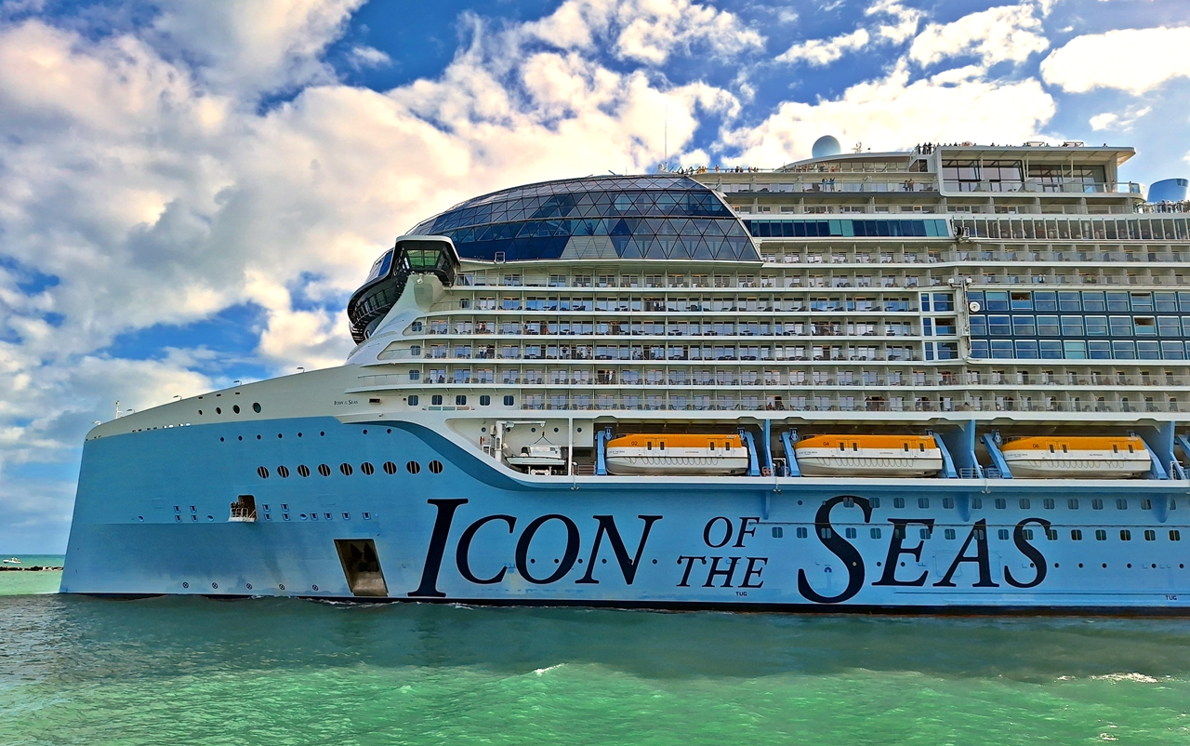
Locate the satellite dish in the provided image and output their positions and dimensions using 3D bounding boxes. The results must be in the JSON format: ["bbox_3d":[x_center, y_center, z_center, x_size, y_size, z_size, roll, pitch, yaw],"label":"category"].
[{"bbox_3d":[30.100,-29.100,102.800,3.650,3.500,3.650,0,-13,0],"label":"satellite dish"}]

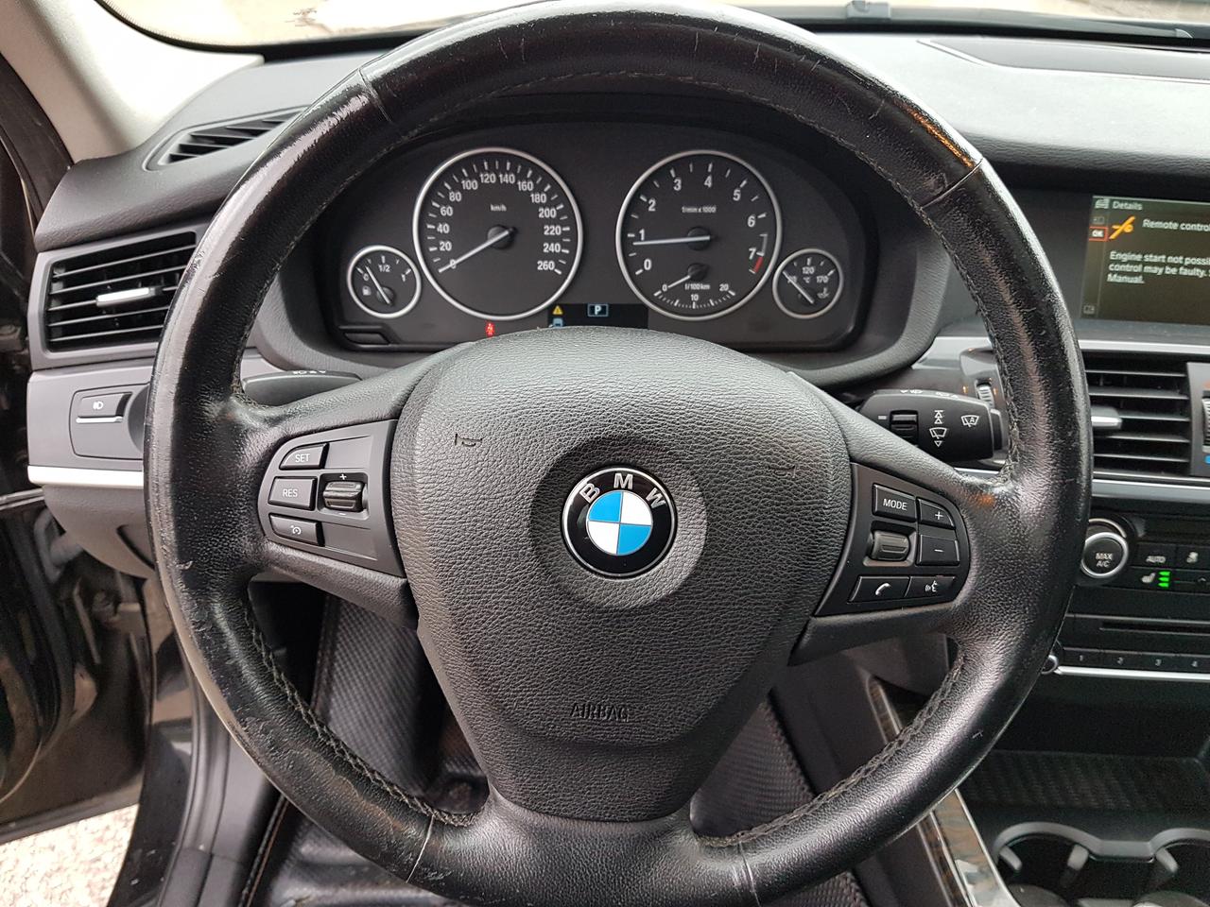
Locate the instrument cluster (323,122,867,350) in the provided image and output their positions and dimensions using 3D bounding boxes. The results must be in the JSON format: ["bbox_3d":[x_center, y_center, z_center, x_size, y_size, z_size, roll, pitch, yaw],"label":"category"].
[{"bbox_3d":[-0.005,-0.142,0.615,0.354,0.144,0.060,0,6,-3],"label":"instrument cluster"}]

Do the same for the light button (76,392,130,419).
[{"bbox_3d":[-0.339,-0.033,0.621,0.039,0.019,0.012,0,3,5],"label":"light button"}]

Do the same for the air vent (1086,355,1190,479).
[{"bbox_3d":[0.310,-0.025,0.587,0.122,0.078,0.030,2,3,2],"label":"air vent"}]

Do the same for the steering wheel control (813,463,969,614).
[{"bbox_3d":[0.120,0.037,0.384,0.061,0.065,0.020,4,6,-2],"label":"steering wheel control"}]

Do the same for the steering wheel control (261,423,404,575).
[{"bbox_3d":[-0.109,0.015,0.376,0.060,0.064,0.020,4,6,-2],"label":"steering wheel control"}]

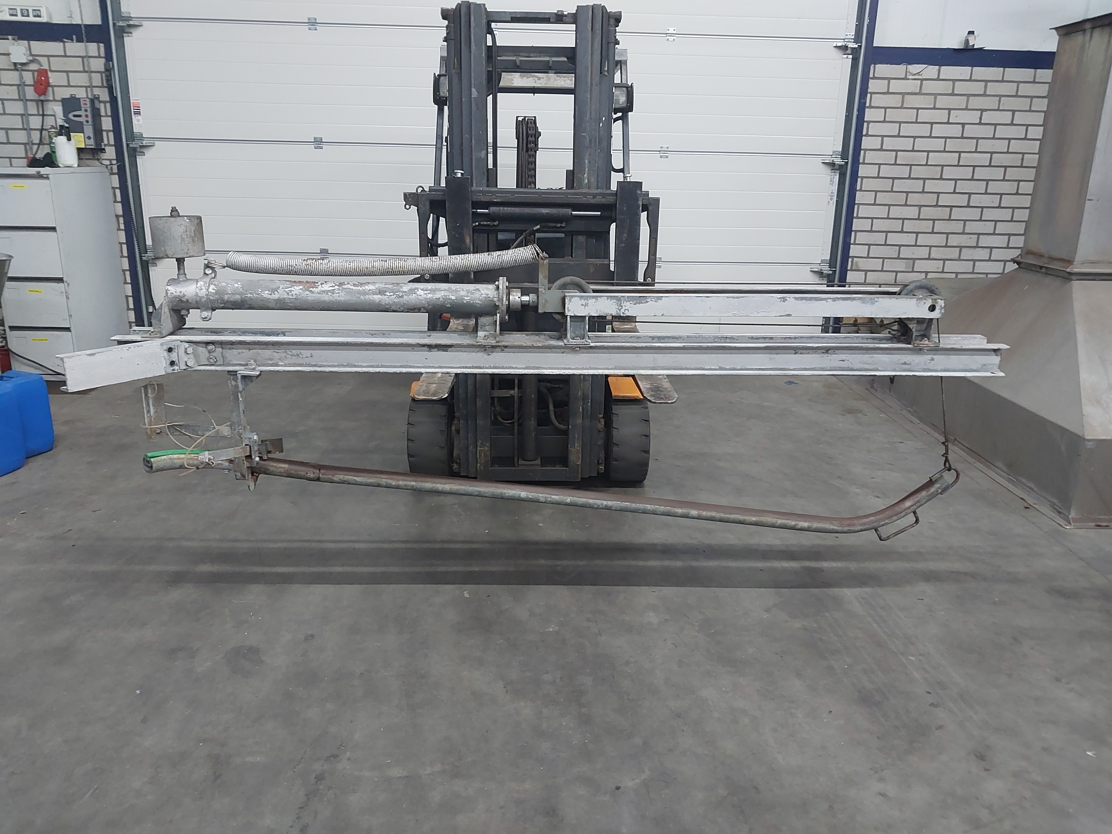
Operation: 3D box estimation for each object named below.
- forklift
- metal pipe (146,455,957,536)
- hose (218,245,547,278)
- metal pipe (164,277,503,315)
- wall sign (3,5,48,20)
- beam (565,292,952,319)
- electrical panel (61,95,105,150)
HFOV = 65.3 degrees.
[{"bbox_3d":[-0.109,-0.745,4.055,1.070,2.020,3.200,1,16,-1],"label":"forklift"},{"bbox_3d":[-0.011,0.253,2.811,2.613,0.235,0.070,1,16,-1],"label":"metal pipe"},{"bbox_3d":[-0.524,-0.484,2.689,0.984,0.100,0.053,0,16,-5],"label":"hose"},{"bbox_3d":[-0.680,-0.375,2.706,1.041,0.093,0.093,0,16,-5],"label":"metal pipe"},{"bbox_3d":[-3.482,-2.629,5.663,0.332,0.090,0.070,1,16,-2],"label":"wall sign"},{"bbox_3d":[0.630,-0.350,2.737,1.212,0.062,0.050,0,16,-5],"label":"beam"},{"bbox_3d":[-3.174,-1.972,5.830,0.189,0.332,0.120,1,16,-2],"label":"electrical panel"}]

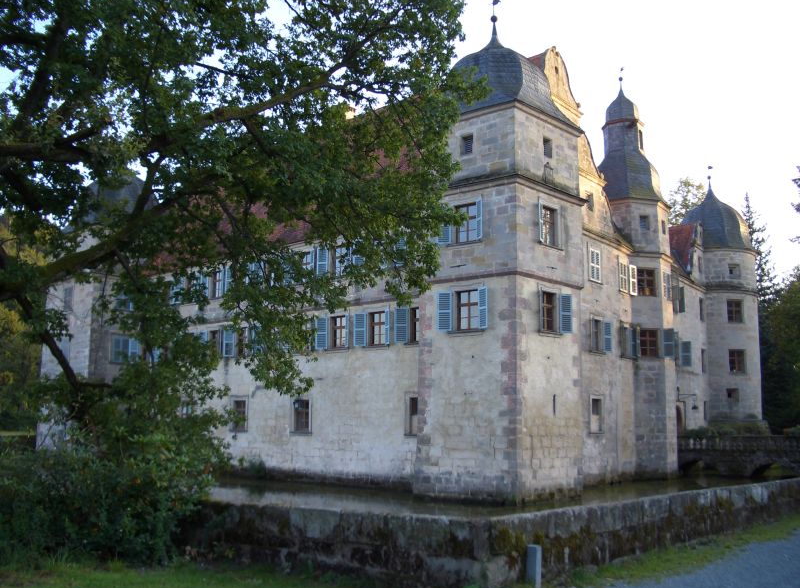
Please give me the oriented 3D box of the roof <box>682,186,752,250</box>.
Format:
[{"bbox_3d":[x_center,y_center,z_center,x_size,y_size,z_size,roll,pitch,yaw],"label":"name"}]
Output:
[{"bbox_3d":[21.781,-4.955,56.480,6.100,5.447,6.100,-7,-13,40],"label":"roof"}]

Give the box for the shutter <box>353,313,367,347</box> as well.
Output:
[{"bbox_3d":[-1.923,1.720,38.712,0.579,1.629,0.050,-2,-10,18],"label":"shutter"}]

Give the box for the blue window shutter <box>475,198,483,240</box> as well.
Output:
[{"bbox_3d":[3.168,-3.000,32.317,0.050,1.607,0.579,6,-11,-27],"label":"blue window shutter"}]

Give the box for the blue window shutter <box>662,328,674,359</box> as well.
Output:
[{"bbox_3d":[14.257,2.626,42.913,0.581,1.573,0.050,-1,-10,14],"label":"blue window shutter"}]

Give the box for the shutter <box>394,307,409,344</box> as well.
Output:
[{"bbox_3d":[0.067,1.446,37.101,0.625,1.655,0.050,-3,-11,25],"label":"shutter"}]

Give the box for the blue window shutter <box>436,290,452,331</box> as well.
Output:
[{"bbox_3d":[1.810,0.711,32.758,0.572,1.626,0.050,-2,-10,18],"label":"blue window shutter"}]

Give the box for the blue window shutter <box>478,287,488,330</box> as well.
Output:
[{"bbox_3d":[3.236,0.524,31.638,0.050,1.686,0.626,8,-12,-34],"label":"blue window shutter"}]

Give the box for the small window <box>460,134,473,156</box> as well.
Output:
[{"bbox_3d":[2.819,-6.163,33.538,0.599,0.890,0.150,-7,-13,39],"label":"small window"}]

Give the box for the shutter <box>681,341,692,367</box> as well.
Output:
[{"bbox_3d":[16.925,3.556,47.812,0.654,1.530,0.050,-1,-10,15],"label":"shutter"}]

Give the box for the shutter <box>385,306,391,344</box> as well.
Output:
[{"bbox_3d":[-0.604,1.535,37.590,0.050,1.629,0.658,6,-11,-27],"label":"shutter"}]

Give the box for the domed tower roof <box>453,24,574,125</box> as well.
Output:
[{"bbox_3d":[4.171,-9.552,35.844,5.150,5.152,5.150,-7,-13,39],"label":"domed tower roof"}]

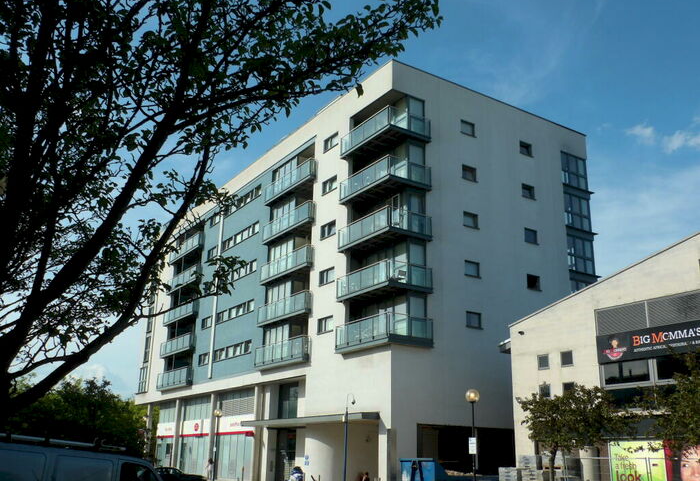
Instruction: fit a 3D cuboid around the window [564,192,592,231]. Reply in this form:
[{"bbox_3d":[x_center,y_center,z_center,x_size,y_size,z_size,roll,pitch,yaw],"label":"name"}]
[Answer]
[{"bbox_3d":[14.990,-1.817,45.124,2.552,2.305,0.203,12,-20,-31],"label":"window"}]

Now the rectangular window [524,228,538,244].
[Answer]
[{"bbox_3d":[11.016,-0.213,41.936,1.058,0.936,0.170,12,-21,-31],"label":"rectangular window"}]

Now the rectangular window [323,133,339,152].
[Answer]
[{"bbox_3d":[-1.154,-6.230,44.029,0.150,0.935,1.751,12,-21,-31],"label":"rectangular window"}]

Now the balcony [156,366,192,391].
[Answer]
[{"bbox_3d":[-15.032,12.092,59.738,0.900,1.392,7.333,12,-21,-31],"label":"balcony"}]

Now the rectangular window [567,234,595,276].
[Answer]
[{"bbox_3d":[14.842,0.975,44.202,2.564,2.441,0.230,12,-21,-31],"label":"rectangular window"}]

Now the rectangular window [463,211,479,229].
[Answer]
[{"bbox_3d":[6.899,-1.138,39.431,1.078,0.831,0.150,12,-20,-31],"label":"rectangular window"}]

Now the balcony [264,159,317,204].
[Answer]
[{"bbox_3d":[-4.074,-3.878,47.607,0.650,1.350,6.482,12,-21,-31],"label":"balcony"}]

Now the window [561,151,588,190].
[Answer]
[{"bbox_3d":[15.060,-4.605,45.997,2.538,2.349,0.203,12,-20,-31],"label":"window"}]

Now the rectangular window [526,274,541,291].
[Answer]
[{"bbox_3d":[10.975,2.528,41.147,1.062,0.831,0.150,12,-20,-31],"label":"rectangular window"}]

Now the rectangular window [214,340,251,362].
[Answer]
[{"bbox_3d":[-8.623,8.173,50.428,0.150,0.873,6.739,12,-20,-31],"label":"rectangular window"}]

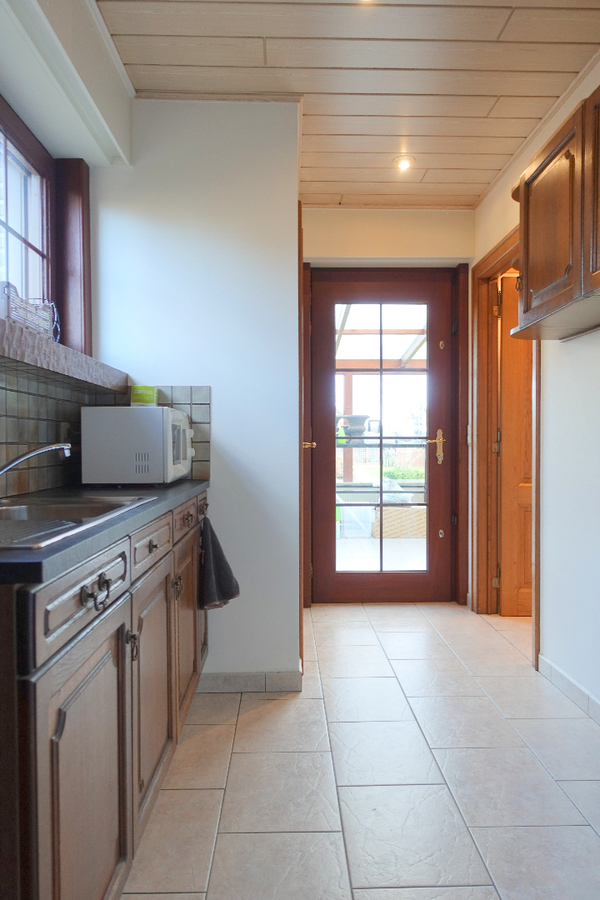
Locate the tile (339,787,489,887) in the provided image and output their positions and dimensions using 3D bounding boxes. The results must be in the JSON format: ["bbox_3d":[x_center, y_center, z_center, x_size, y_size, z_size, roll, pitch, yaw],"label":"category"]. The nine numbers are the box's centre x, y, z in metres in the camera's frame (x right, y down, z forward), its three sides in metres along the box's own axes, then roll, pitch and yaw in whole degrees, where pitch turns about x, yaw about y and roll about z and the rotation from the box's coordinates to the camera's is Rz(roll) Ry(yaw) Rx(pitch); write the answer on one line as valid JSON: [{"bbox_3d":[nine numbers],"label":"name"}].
[{"bbox_3d":[0.283,1.021,1.604,0.331,0.010,0.411,0,1,-1],"label":"tile"}]

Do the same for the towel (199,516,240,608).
[{"bbox_3d":[-0.303,0.433,2.319,0.137,0.346,0.170,0,1,-1],"label":"towel"}]

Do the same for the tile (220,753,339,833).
[{"bbox_3d":[-0.056,1.020,1.803,0.331,0.010,0.411,0,1,-1],"label":"tile"}]

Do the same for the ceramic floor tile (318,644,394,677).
[{"bbox_3d":[0.251,0.986,2.793,0.326,0.011,0.402,0,1,-1],"label":"ceramic floor tile"}]

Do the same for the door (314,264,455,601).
[{"bbox_3d":[0.535,-0.086,3.890,0.922,2.158,0.050,0,1,-1],"label":"door"}]

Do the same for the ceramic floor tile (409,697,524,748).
[{"bbox_3d":[0.604,1.012,2.238,0.331,0.010,0.411,0,1,-1],"label":"ceramic floor tile"}]

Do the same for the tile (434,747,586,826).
[{"bbox_3d":[0.613,1.017,1.824,0.331,0.010,0.411,0,1,-1],"label":"tile"}]

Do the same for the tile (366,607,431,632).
[{"bbox_3d":[0.564,0.976,3.415,0.326,0.011,0.402,0,1,-1],"label":"tile"}]

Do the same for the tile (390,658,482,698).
[{"bbox_3d":[0.583,0.989,2.606,0.326,0.011,0.402,0,1,-1],"label":"tile"}]

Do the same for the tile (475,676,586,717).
[{"bbox_3d":[0.909,0.992,2.417,0.308,0.011,0.402,0,1,-1],"label":"tile"}]

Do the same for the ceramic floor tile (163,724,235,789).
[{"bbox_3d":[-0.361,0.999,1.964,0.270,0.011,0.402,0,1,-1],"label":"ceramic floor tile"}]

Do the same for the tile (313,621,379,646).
[{"bbox_3d":[0.248,1.002,3.263,0.331,0.010,0.411,0,1,-1],"label":"tile"}]

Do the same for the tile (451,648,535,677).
[{"bbox_3d":[0.925,1.004,2.868,0.331,0.010,0.411,0,1,-1],"label":"tile"}]

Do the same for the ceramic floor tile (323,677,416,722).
[{"bbox_3d":[0.260,0.992,2.388,0.326,0.011,0.402,0,1,-1],"label":"ceramic floor tile"}]

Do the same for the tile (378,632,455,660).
[{"bbox_3d":[0.573,0.983,3.010,0.326,0.011,0.402,0,1,-1],"label":"tile"}]

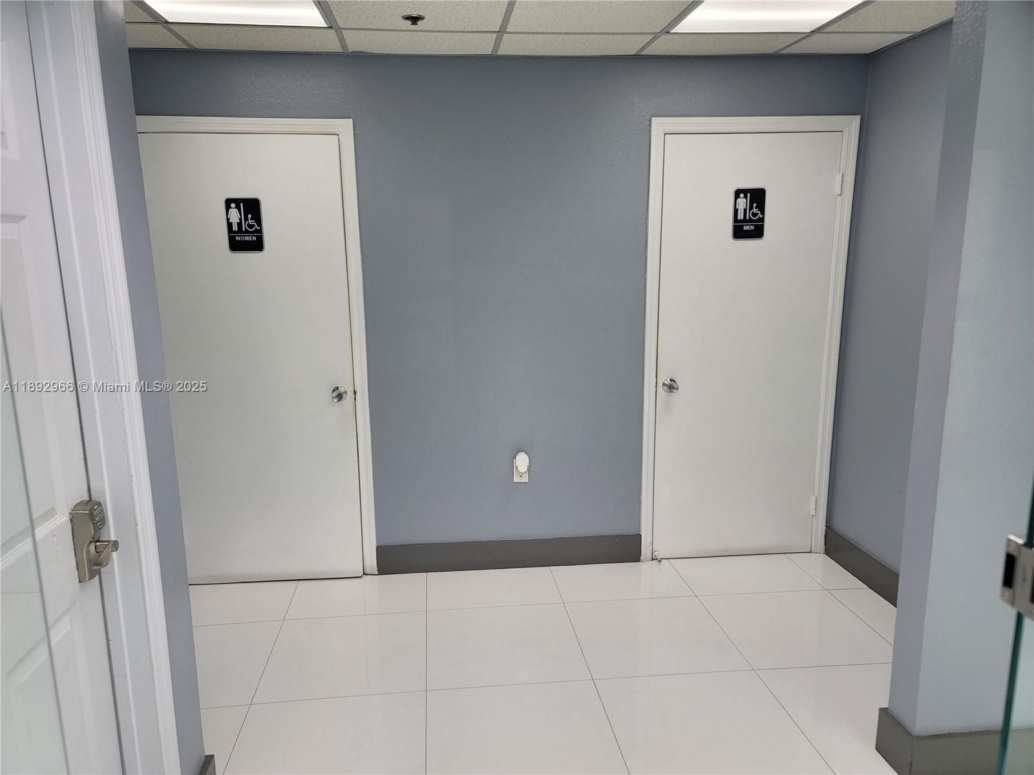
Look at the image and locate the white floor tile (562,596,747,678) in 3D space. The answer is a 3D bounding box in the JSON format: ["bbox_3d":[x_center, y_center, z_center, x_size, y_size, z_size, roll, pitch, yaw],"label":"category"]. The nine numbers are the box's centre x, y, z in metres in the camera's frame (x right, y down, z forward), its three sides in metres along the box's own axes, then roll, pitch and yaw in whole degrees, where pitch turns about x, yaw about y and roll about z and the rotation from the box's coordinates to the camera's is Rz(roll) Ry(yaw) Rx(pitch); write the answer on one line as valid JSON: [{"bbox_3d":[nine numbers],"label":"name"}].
[{"bbox_3d":[0.546,1.005,3.032,0.603,0.014,0.589,-2,11,-6],"label":"white floor tile"}]

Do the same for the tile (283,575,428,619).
[{"bbox_3d":[-0.707,0.949,3.379,0.603,0.014,0.387,-2,11,-6],"label":"tile"}]

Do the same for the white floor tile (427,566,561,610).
[{"bbox_3d":[-0.108,0.931,3.444,0.603,0.014,0.387,-2,11,-6],"label":"white floor tile"}]

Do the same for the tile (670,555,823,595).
[{"bbox_3d":[1.090,0.895,3.574,0.603,0.014,0.387,-2,11,-6],"label":"tile"}]

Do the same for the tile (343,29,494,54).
[{"bbox_3d":[-0.384,-1.389,2.990,0.609,0.016,0.361,-2,11,-6],"label":"tile"}]

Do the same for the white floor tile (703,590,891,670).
[{"bbox_3d":[1.145,0.987,3.097,0.603,0.014,0.589,-2,11,-6],"label":"white floor tile"}]

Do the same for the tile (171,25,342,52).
[{"bbox_3d":[-0.997,-1.368,2.915,0.598,0.016,0.378,-2,11,-6],"label":"tile"}]

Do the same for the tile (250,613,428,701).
[{"bbox_3d":[-0.653,1.041,2.902,0.603,0.014,0.589,-2,11,-6],"label":"tile"}]

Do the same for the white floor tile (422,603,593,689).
[{"bbox_3d":[-0.054,1.023,2.967,0.603,0.014,0.589,-2,11,-6],"label":"white floor tile"}]

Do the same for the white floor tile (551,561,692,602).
[{"bbox_3d":[0.491,0.913,3.509,0.603,0.014,0.387,-2,11,-6],"label":"white floor tile"}]

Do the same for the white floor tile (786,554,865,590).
[{"bbox_3d":[1.481,0.884,3.616,0.182,0.014,0.387,-2,11,-6],"label":"white floor tile"}]

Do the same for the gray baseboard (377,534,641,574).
[{"bbox_3d":[-0.028,0.811,3.636,1.293,0.145,0.016,-2,11,-6],"label":"gray baseboard"}]

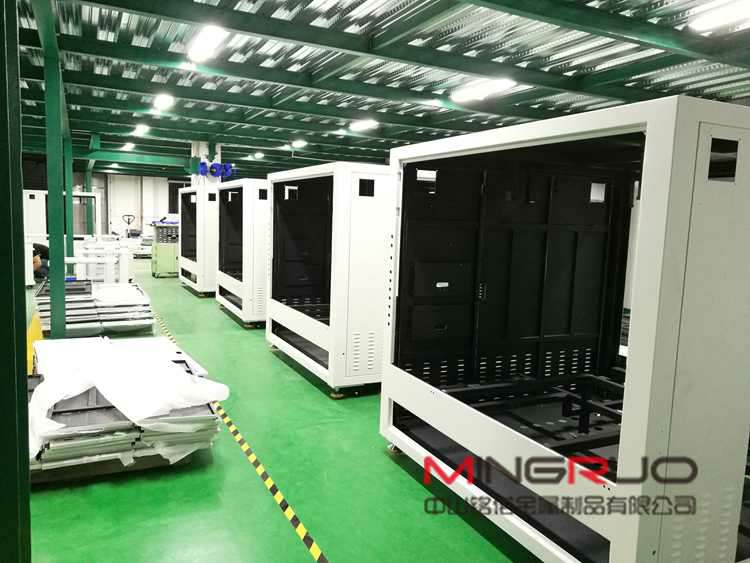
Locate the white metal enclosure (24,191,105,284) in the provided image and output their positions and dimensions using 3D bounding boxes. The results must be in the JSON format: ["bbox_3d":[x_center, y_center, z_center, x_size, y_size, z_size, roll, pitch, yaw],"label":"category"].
[{"bbox_3d":[-6.158,-0.878,11.490,1.300,1.760,1.300,-2,7,-27],"label":"white metal enclosure"}]

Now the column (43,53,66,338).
[{"bbox_3d":[-3.091,-0.689,5.678,0.155,2.960,0.155,-2,7,-27],"label":"column"}]

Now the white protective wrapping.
[{"bbox_3d":[-1.921,0.765,4.384,1.100,0.310,2.130,-2,7,-27],"label":"white protective wrapping"}]

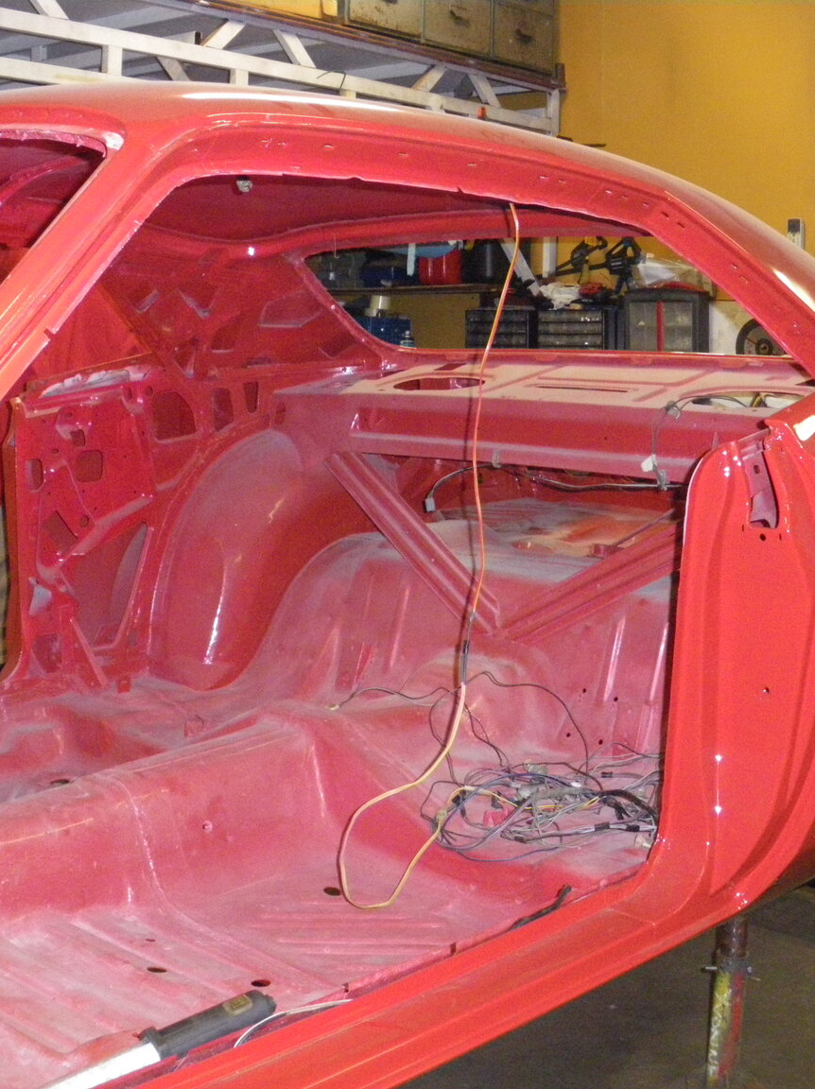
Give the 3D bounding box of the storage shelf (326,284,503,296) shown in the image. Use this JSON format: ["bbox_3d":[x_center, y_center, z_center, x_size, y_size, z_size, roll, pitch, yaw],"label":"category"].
[{"bbox_3d":[-0.034,-1.026,6.100,1.150,0.035,0.300,6,10,35],"label":"storage shelf"}]

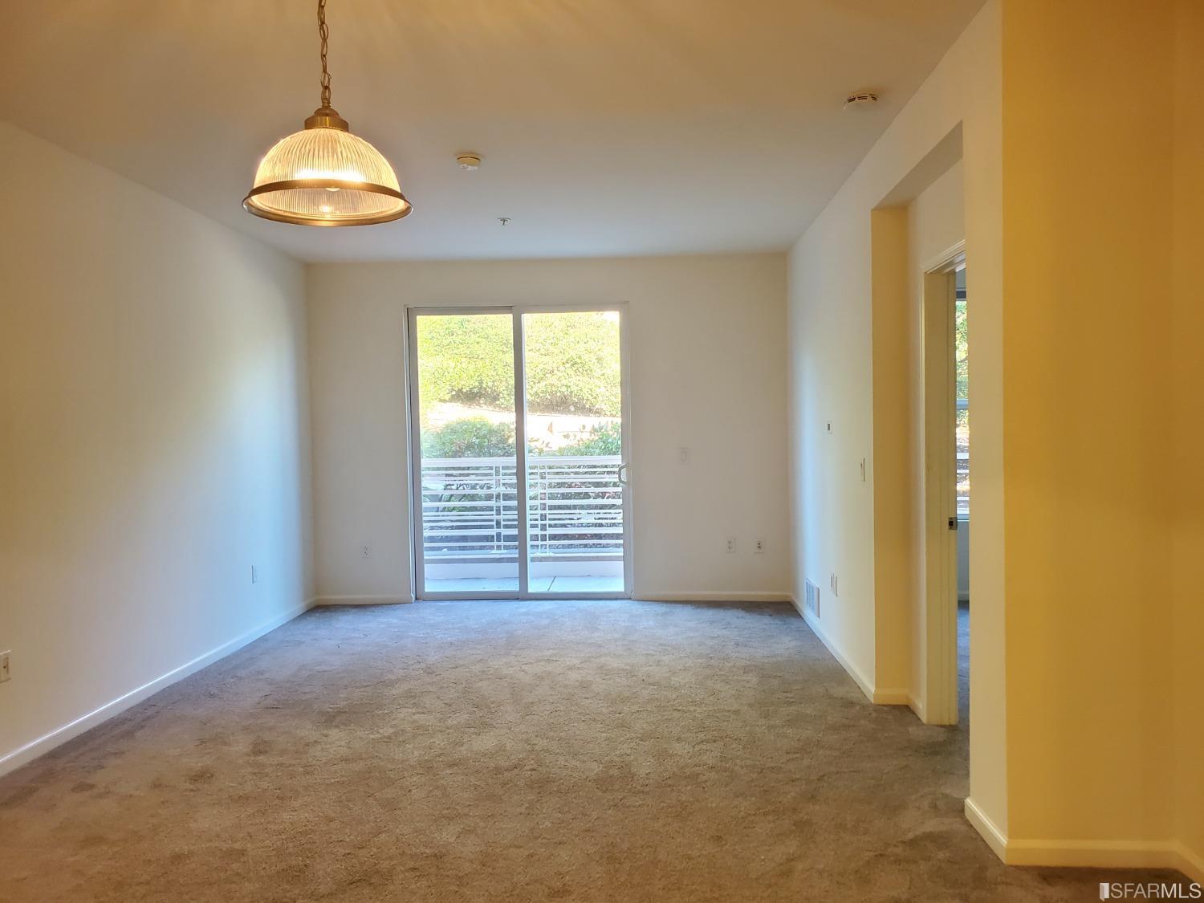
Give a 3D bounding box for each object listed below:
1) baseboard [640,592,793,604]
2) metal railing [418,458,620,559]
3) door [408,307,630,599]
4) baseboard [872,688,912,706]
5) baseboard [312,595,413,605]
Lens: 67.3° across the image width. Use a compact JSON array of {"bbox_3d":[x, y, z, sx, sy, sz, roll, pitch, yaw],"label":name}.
[{"bbox_3d":[0.864,1.134,7.042,1.237,0.080,0.018,-1,2,3],"label":"baseboard"},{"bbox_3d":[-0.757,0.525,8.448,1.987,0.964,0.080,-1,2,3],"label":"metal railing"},{"bbox_3d":[-0.647,0.010,7.175,1.756,2.323,0.100,-1,2,3],"label":"door"},{"bbox_3d":[1.418,1.198,4.437,0.163,0.080,0.018,-1,2,3],"label":"baseboard"},{"bbox_3d":[-1.890,1.178,7.182,0.789,0.080,0.018,-1,2,3],"label":"baseboard"}]

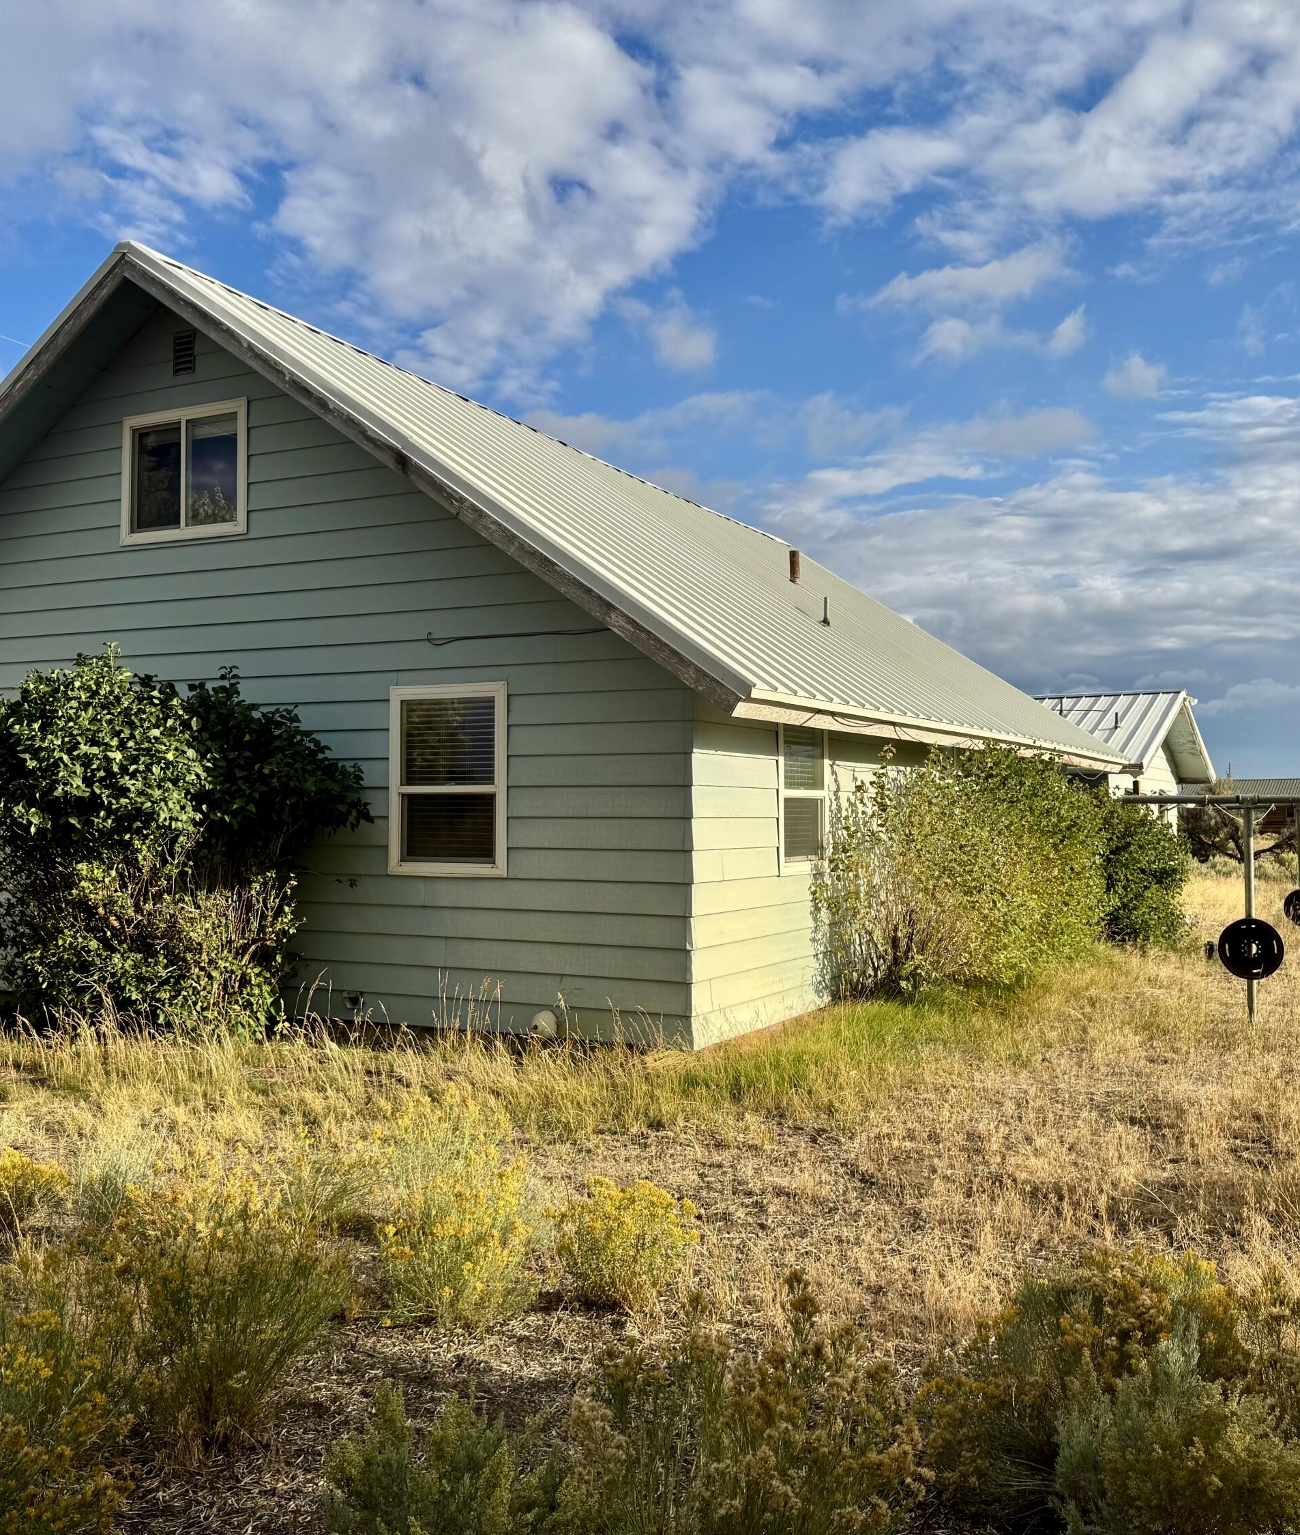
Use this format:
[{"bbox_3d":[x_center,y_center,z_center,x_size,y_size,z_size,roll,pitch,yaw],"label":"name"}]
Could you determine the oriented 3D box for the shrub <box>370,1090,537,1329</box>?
[{"bbox_3d":[-0.588,1.289,4.280,0.490,0.680,0.460,0,-2,-8],"label":"shrub"}]

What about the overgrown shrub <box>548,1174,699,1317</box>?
[{"bbox_3d":[-0.075,1.433,4.365,0.440,0.400,0.420,0,-2,-1],"label":"overgrown shrub"}]

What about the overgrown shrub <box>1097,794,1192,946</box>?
[{"bbox_3d":[5.338,1.139,15.626,1.450,1.720,1.450,-1,-2,28],"label":"overgrown shrub"}]

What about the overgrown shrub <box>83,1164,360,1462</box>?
[{"bbox_3d":[-1.058,1.262,3.474,0.620,0.680,0.580,1,-2,-17],"label":"overgrown shrub"}]

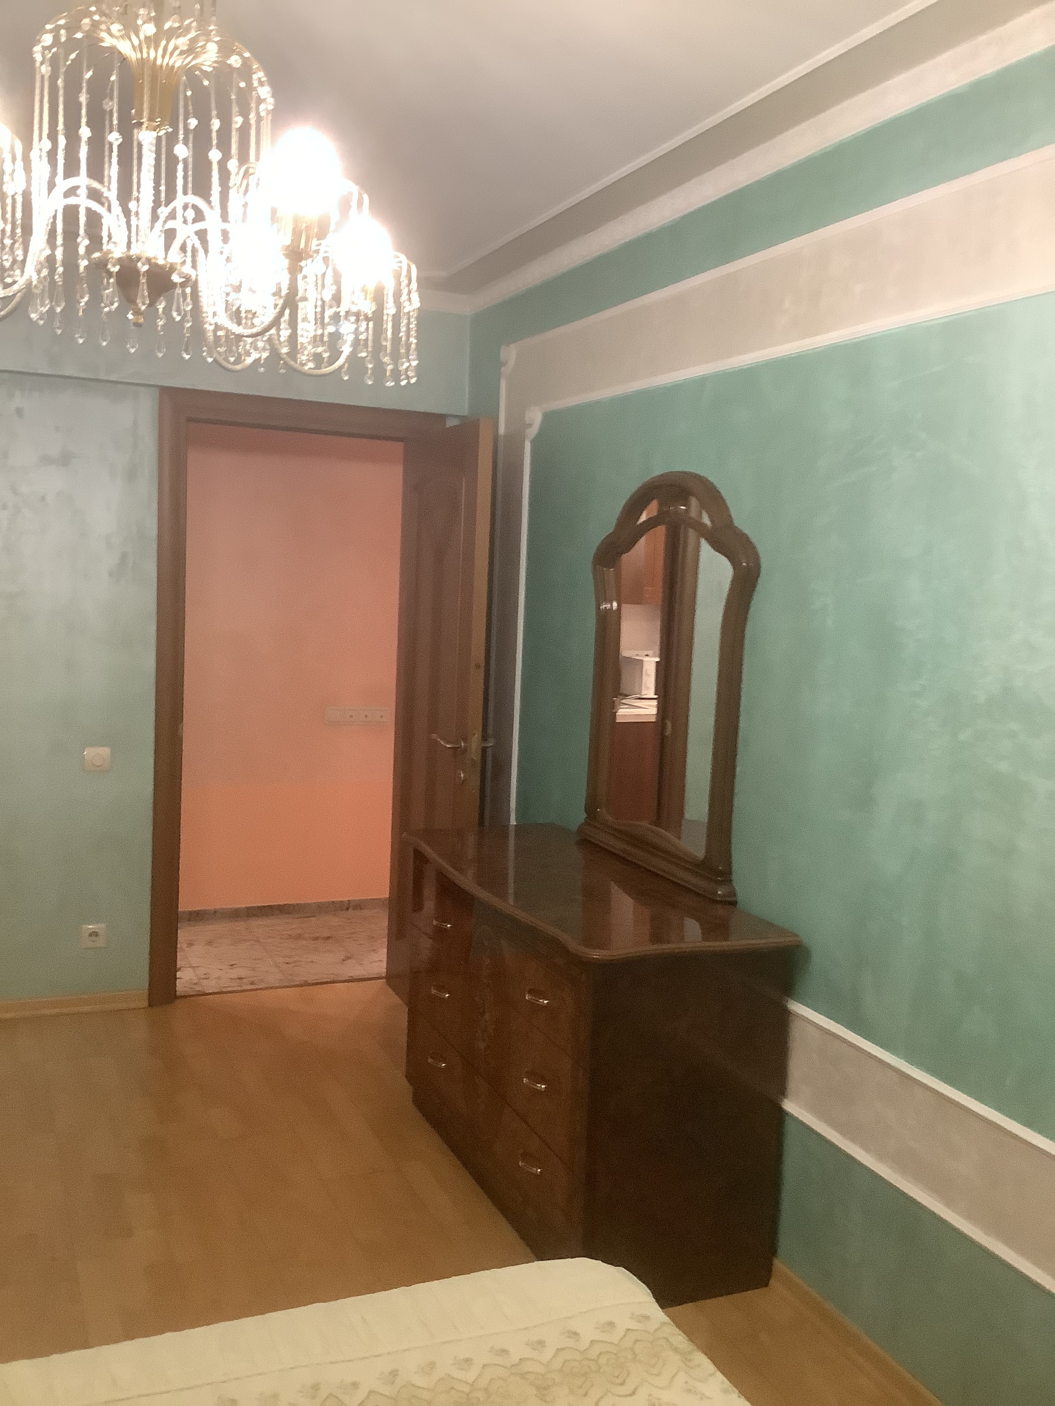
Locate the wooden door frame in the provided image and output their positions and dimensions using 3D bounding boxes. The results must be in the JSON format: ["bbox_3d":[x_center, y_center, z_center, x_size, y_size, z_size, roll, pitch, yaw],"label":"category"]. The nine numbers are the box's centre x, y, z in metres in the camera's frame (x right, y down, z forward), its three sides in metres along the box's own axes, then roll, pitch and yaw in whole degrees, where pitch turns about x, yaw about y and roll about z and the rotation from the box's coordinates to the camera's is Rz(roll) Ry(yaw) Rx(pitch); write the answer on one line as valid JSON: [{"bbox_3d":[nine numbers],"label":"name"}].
[{"bbox_3d":[-0.826,-0.002,4.516,1.012,2.103,0.160,0,6,-24],"label":"wooden door frame"}]

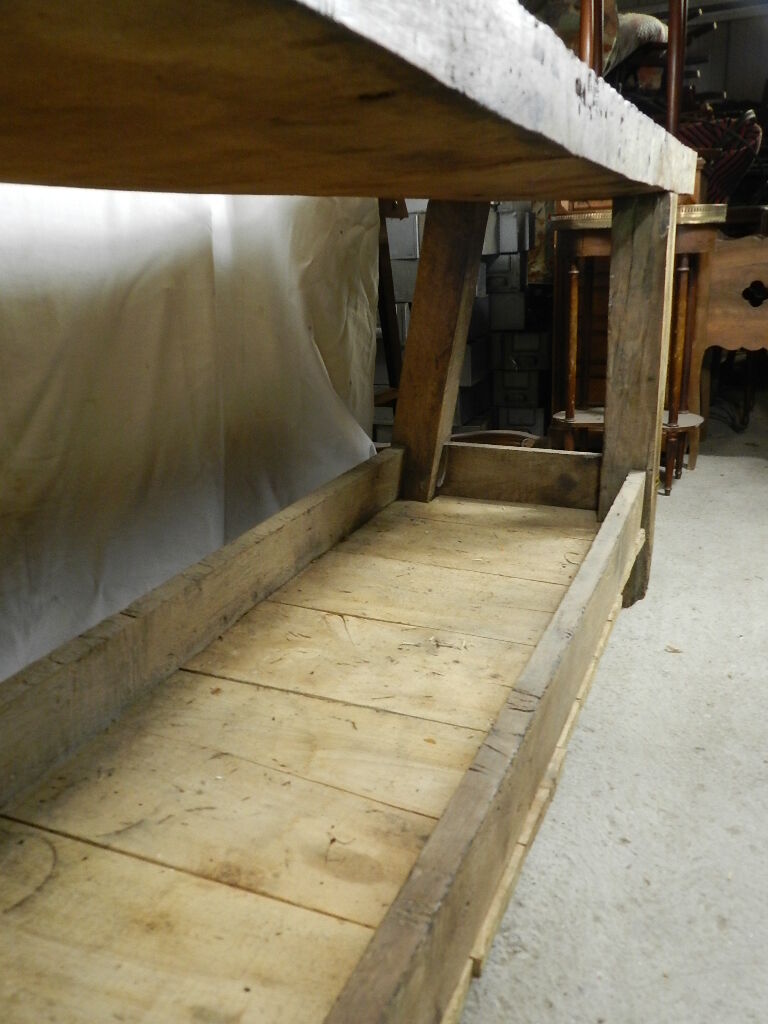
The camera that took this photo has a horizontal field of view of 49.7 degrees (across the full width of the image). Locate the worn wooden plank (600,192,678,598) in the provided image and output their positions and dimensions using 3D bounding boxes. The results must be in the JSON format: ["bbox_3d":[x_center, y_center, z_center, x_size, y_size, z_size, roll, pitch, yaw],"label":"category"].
[{"bbox_3d":[0.472,-0.195,1.563,0.094,0.752,0.103,6,20,23],"label":"worn wooden plank"}]

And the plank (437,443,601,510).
[{"bbox_3d":[0.277,-0.075,1.701,0.351,0.115,0.027,6,20,23],"label":"plank"}]

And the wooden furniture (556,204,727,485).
[{"bbox_3d":[0.679,-0.445,2.294,0.418,0.743,0.254,6,20,23],"label":"wooden furniture"}]

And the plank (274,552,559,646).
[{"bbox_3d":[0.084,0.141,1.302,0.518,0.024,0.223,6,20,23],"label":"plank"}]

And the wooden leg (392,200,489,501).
[{"bbox_3d":[0.102,-0.260,1.708,0.095,0.713,0.097,16,24,19],"label":"wooden leg"}]

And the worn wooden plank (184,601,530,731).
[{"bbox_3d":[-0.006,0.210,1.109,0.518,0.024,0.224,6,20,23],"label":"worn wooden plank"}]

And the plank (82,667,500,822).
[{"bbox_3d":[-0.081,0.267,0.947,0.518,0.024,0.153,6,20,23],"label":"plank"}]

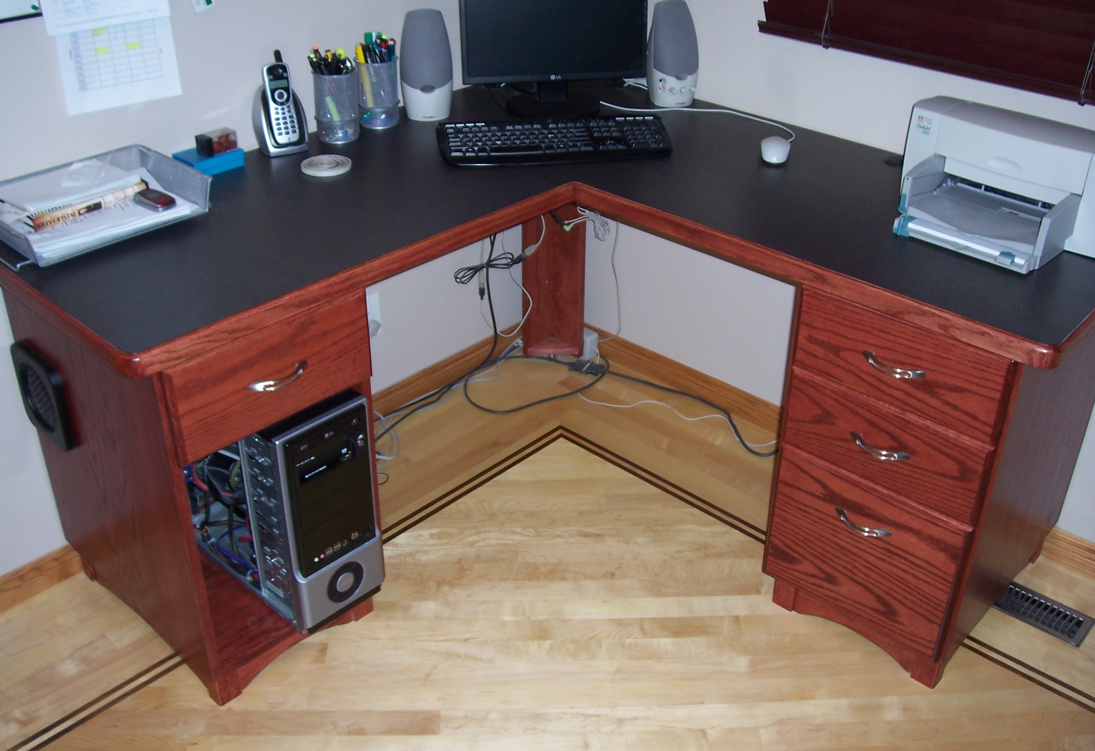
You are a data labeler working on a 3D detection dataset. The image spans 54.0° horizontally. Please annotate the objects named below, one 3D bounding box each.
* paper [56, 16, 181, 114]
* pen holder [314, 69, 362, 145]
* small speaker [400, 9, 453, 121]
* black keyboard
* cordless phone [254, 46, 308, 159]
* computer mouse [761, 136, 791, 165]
[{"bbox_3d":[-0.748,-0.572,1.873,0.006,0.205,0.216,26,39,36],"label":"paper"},{"bbox_3d":[-0.428,-0.550,2.180,0.090,0.137,0.090,0,31,0],"label":"pen holder"},{"bbox_3d":[-0.258,-0.665,2.303,0.112,0.212,0.108,-3,31,-6],"label":"small speaker"},{"bbox_3d":[0.013,-0.480,2.171,0.455,0.032,0.188,-4,31,-7],"label":"black keyboard"},{"bbox_3d":[-0.529,-0.538,2.105,0.083,0.192,0.086,-17,35,-27],"label":"cordless phone"},{"bbox_3d":[0.451,-0.452,2.126,0.059,0.036,0.097,8,31,13],"label":"computer mouse"}]

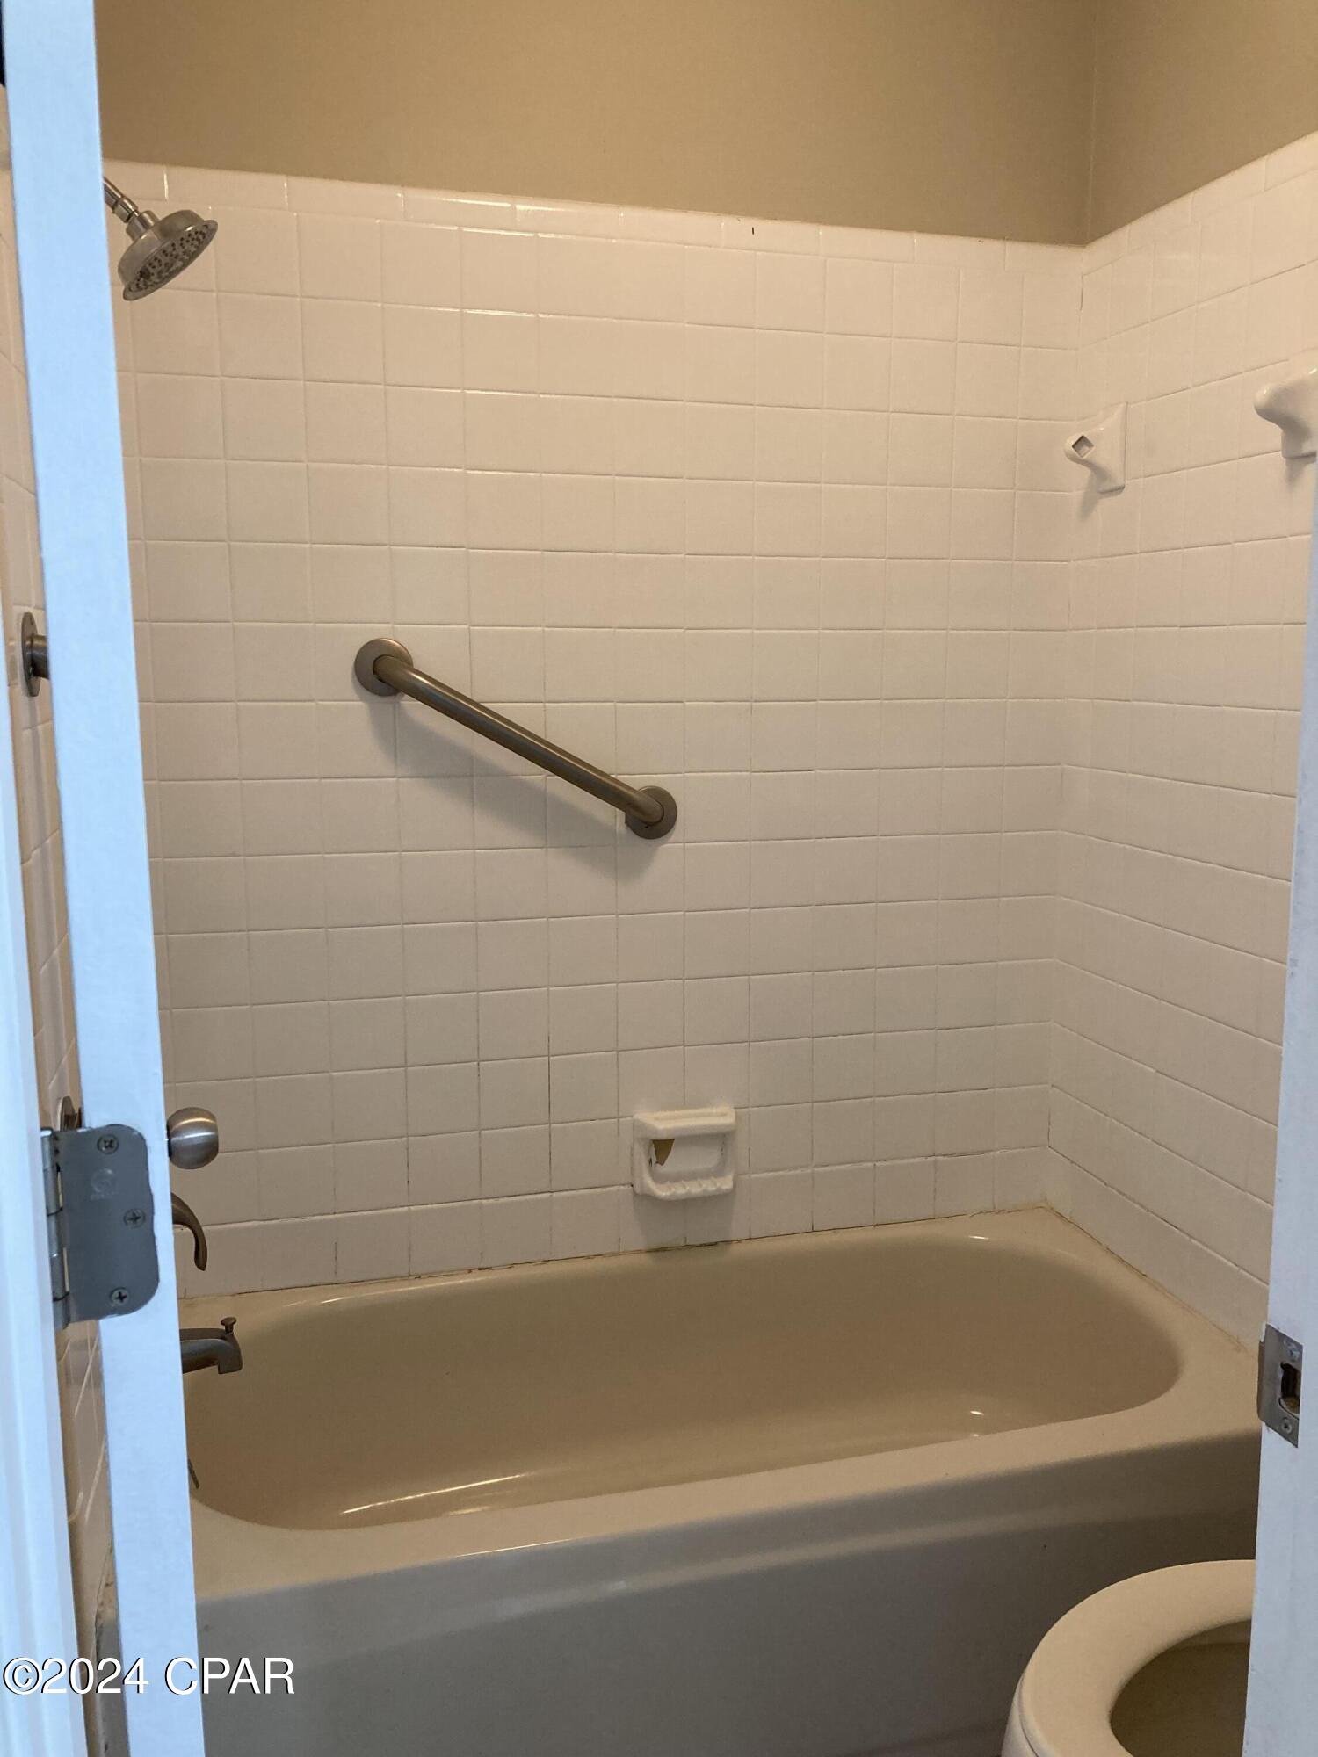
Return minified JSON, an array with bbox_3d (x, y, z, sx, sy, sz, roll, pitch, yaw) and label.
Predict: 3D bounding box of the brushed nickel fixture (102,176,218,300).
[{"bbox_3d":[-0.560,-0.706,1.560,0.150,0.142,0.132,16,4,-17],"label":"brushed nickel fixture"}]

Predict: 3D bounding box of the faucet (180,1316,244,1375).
[{"bbox_3d":[-0.586,0.579,1.747,0.142,0.069,0.056,-2,9,-15],"label":"faucet"}]

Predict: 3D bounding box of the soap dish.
[{"bbox_3d":[0.050,0.439,2.249,0.168,0.131,0.071,-2,9,-15],"label":"soap dish"}]

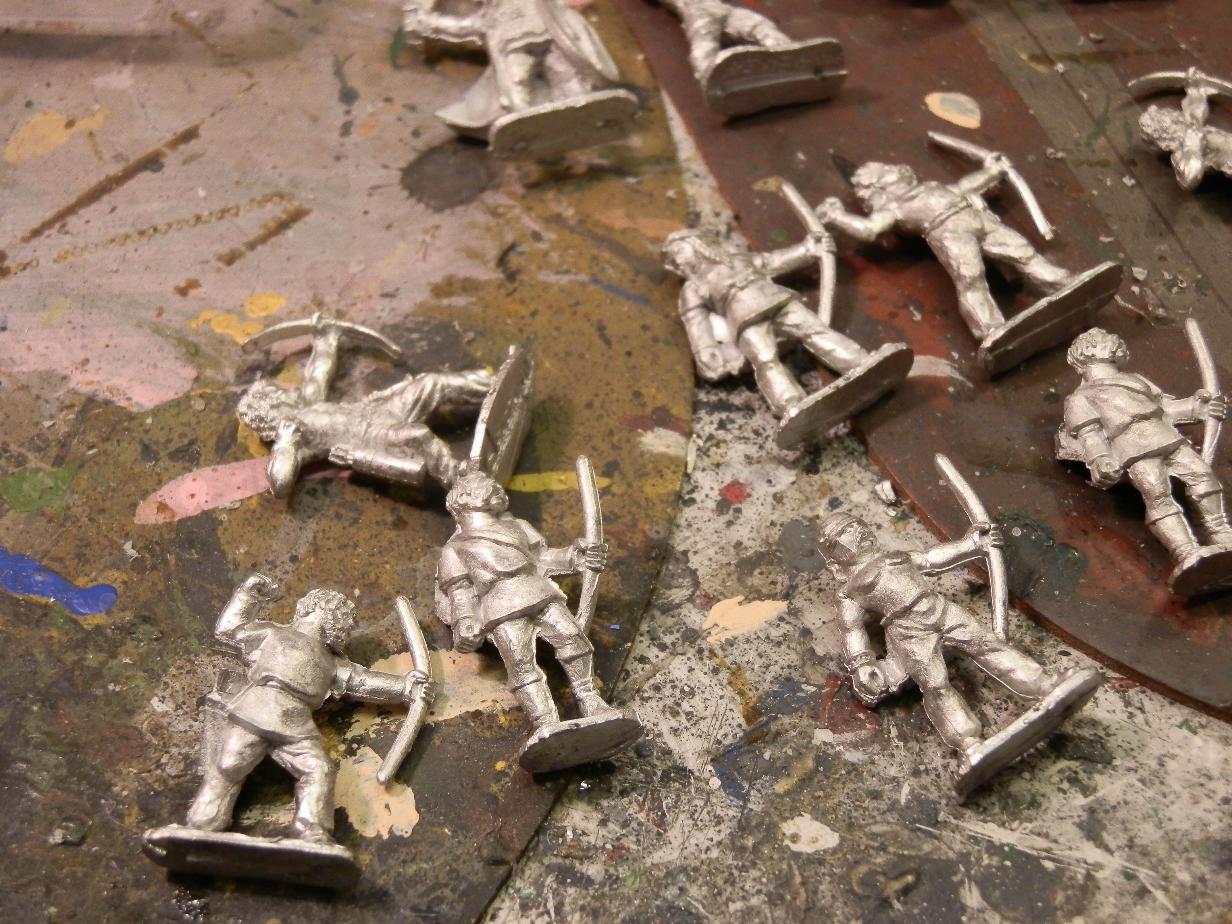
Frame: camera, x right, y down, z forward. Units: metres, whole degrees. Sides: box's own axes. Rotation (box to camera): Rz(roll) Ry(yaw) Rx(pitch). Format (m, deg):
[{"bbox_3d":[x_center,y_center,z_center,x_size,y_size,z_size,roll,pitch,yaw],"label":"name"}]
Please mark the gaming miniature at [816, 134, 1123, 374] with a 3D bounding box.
[{"bbox_3d":[0.037,-0.023,0.227,0.024,0.009,0.030,-33,52,-17],"label":"gaming miniature"}]

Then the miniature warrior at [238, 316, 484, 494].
[{"bbox_3d":[-0.024,-0.005,0.210,0.029,0.009,0.025,4,55,12],"label":"miniature warrior"}]

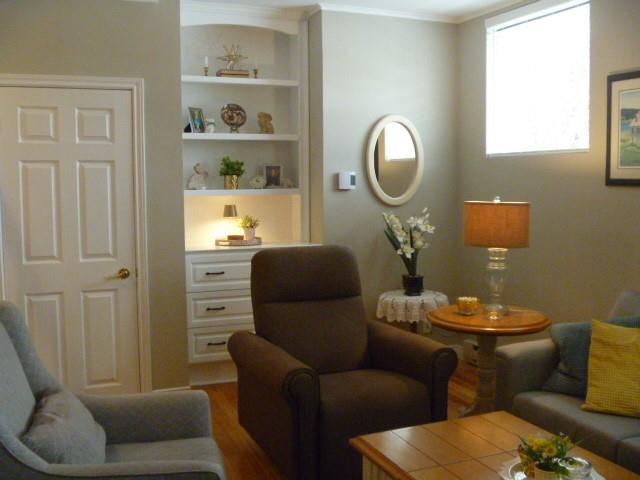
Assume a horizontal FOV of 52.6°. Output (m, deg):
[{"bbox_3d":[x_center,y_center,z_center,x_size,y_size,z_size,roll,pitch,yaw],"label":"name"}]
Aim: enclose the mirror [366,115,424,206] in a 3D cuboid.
[{"bbox_3d":[0.577,-0.601,4.906,0.480,0.693,0.030,-2,5,-22],"label":"mirror"}]

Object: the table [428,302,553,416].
[{"bbox_3d":[1.036,0.788,3.979,0.765,0.630,0.765,0,5,0],"label":"table"}]

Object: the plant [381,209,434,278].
[{"bbox_3d":[0.639,0.054,4.650,0.360,0.580,0.280,0,5,0],"label":"plant"}]

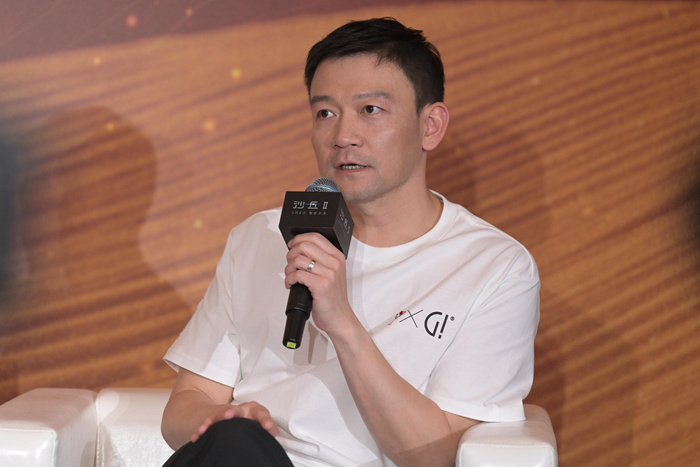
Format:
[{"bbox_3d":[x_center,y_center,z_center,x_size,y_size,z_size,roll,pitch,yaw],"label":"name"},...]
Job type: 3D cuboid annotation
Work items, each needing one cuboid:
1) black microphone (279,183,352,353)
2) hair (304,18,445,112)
[{"bbox_3d":[-0.055,0.036,4.630,0.074,0.250,0.074,1,-32,16],"label":"black microphone"},{"bbox_3d":[0.034,-0.213,4.790,0.170,0.155,0.210,-6,-4,28],"label":"hair"}]

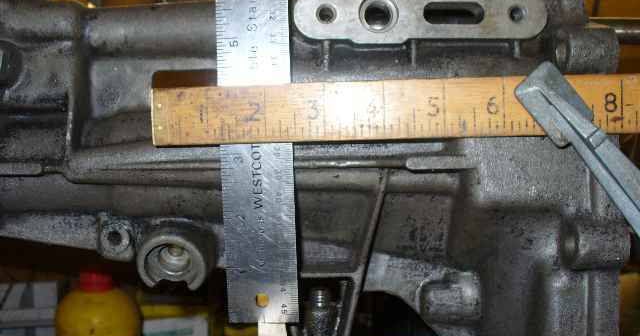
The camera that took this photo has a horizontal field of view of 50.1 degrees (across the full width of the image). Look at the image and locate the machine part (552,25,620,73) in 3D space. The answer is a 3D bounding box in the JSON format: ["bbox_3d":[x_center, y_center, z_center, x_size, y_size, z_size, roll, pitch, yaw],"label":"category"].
[{"bbox_3d":[0.121,-0.054,0.314,0.024,0.022,0.022,0,1,0],"label":"machine part"}]

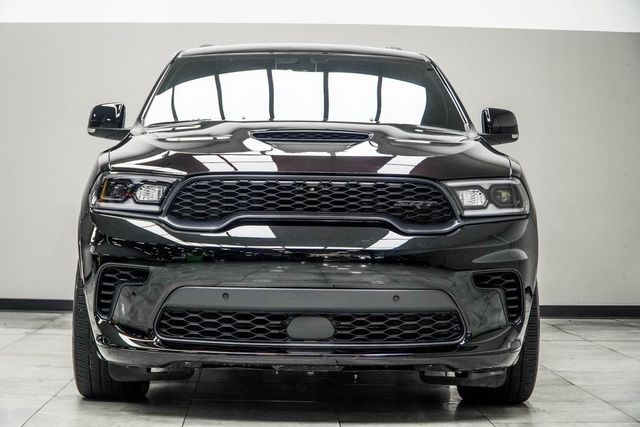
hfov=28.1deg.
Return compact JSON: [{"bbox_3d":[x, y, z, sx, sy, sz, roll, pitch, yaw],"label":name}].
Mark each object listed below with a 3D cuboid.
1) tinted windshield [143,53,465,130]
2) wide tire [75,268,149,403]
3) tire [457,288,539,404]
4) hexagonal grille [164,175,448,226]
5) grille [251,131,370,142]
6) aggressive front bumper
[{"bbox_3d":[-0.076,-0.619,6.450,1.550,0.200,0.940,1,36,-2],"label":"tinted windshield"},{"bbox_3d":[-0.881,0.422,5.609,0.300,0.770,0.770,1,1,-2],"label":"wide tire"},{"bbox_3d":[0.753,0.443,5.661,0.300,0.770,0.770,1,1,-2],"label":"tire"},{"bbox_3d":[-0.030,-0.045,4.758,1.080,0.190,0.140,1,1,-2],"label":"hexagonal grille"},{"bbox_3d":[-0.049,-0.325,5.474,0.510,0.055,0.090,1,1,-2],"label":"grille"},{"bbox_3d":[-0.040,0.318,4.933,1.850,0.610,0.500,1,1,-2],"label":"aggressive front bumper"}]

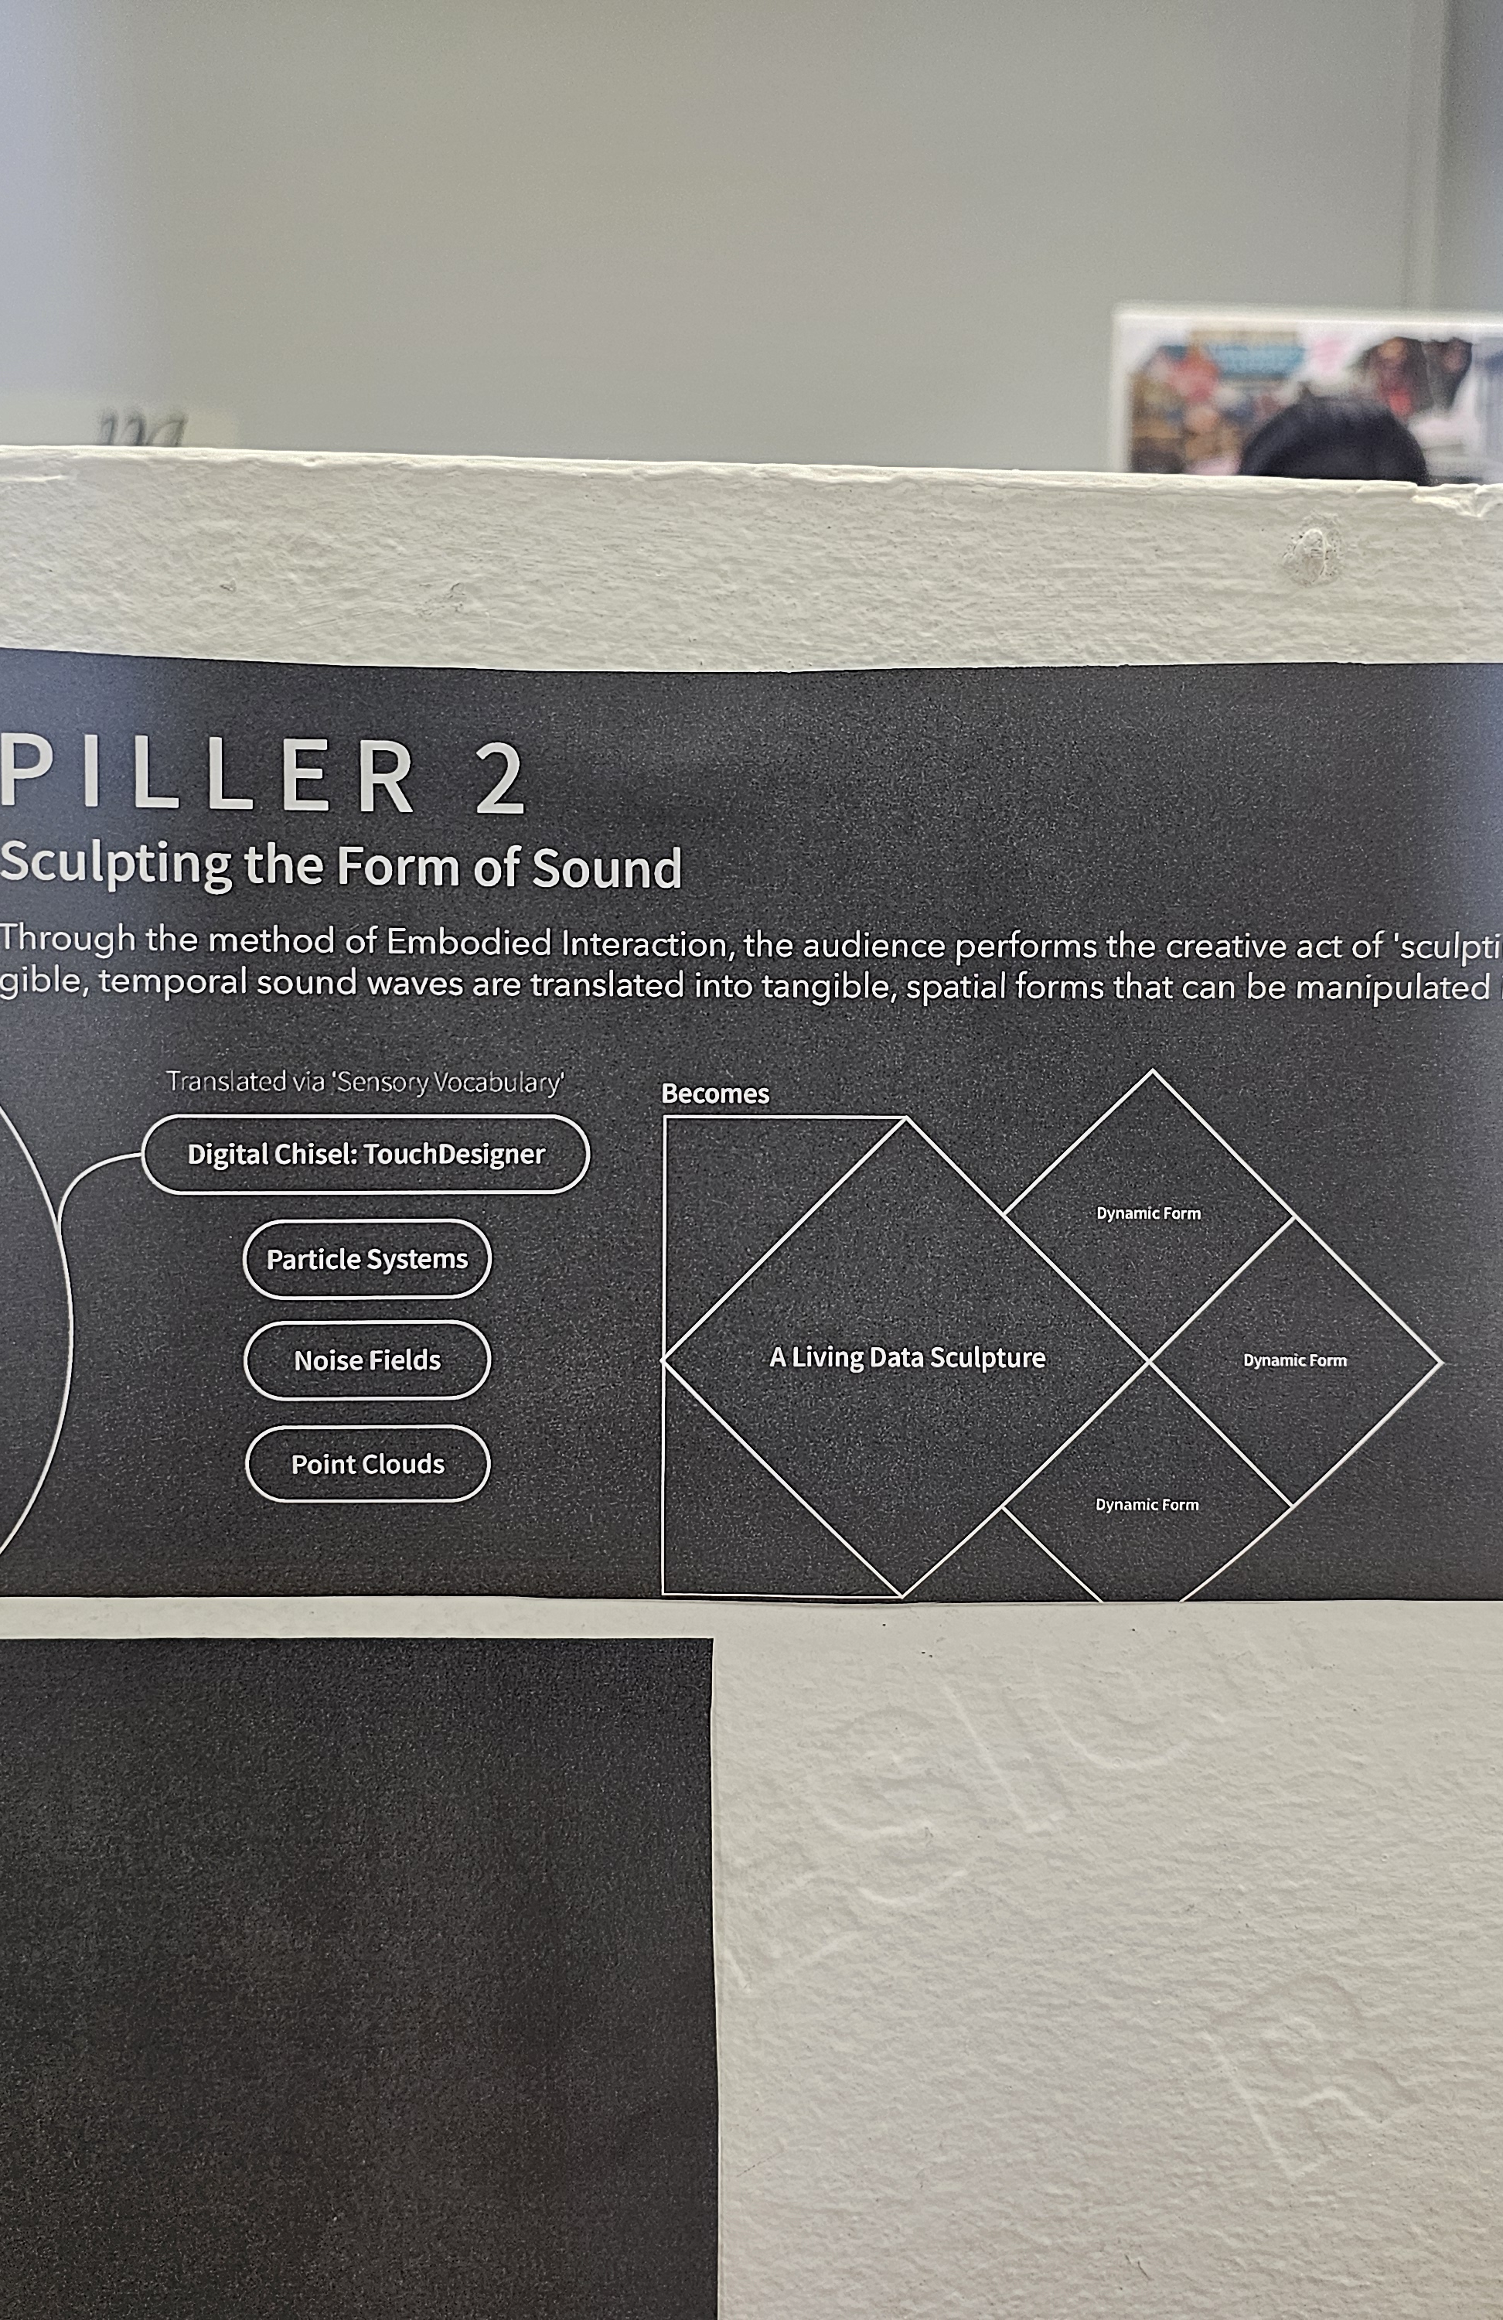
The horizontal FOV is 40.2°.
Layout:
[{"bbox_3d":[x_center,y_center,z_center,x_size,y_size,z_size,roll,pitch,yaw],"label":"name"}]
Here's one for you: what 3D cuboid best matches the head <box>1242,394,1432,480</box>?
[{"bbox_3d":[0.538,-0.576,1.900,0.180,0.240,0.210,1,5,3],"label":"head"}]

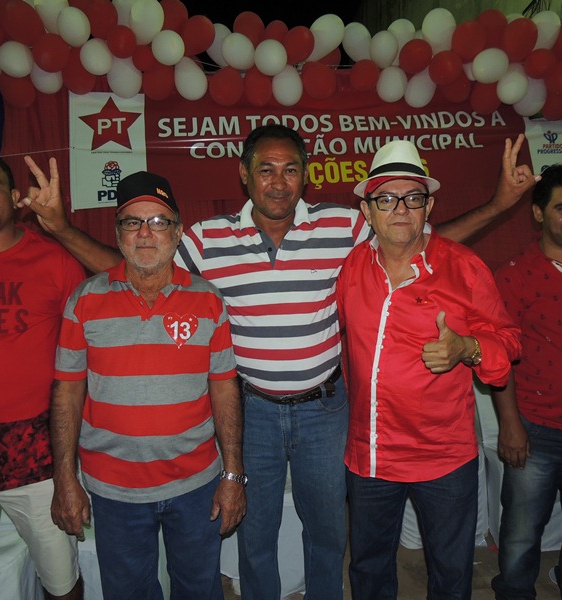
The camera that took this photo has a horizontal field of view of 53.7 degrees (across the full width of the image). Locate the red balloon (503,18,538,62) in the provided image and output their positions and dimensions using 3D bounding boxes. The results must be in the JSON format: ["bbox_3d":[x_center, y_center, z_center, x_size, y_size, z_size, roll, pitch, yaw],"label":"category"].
[{"bbox_3d":[1.116,-1.207,2.580,0.148,0.185,0.150,5,6,-1],"label":"red balloon"}]

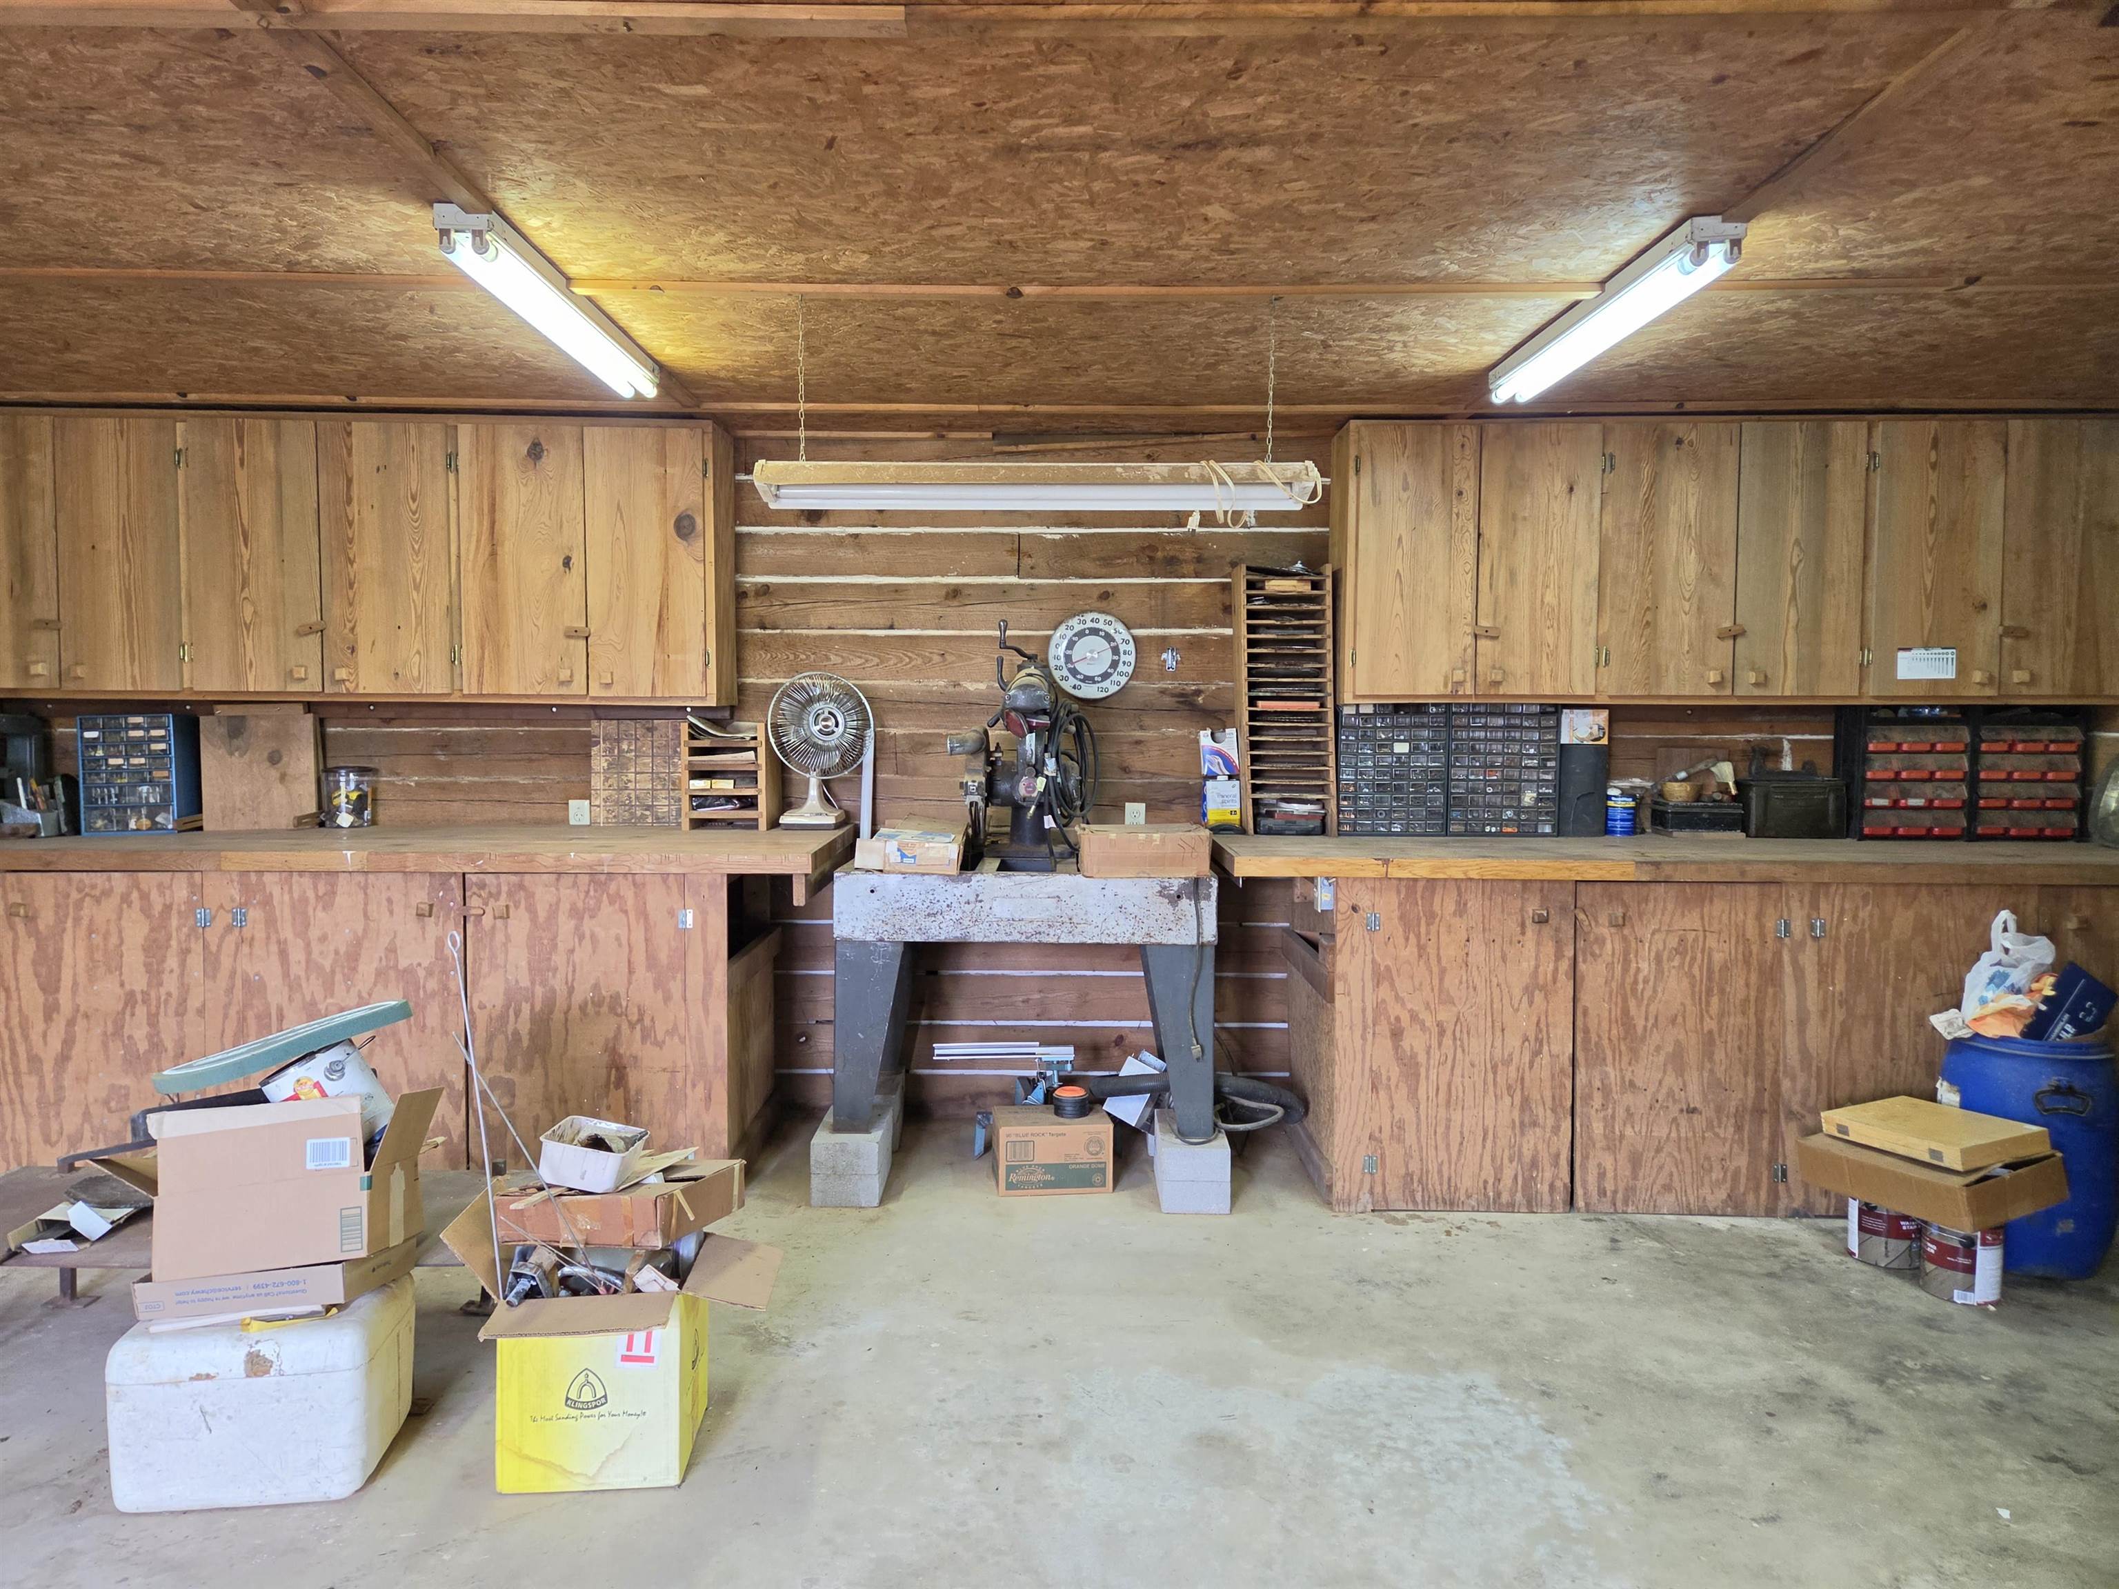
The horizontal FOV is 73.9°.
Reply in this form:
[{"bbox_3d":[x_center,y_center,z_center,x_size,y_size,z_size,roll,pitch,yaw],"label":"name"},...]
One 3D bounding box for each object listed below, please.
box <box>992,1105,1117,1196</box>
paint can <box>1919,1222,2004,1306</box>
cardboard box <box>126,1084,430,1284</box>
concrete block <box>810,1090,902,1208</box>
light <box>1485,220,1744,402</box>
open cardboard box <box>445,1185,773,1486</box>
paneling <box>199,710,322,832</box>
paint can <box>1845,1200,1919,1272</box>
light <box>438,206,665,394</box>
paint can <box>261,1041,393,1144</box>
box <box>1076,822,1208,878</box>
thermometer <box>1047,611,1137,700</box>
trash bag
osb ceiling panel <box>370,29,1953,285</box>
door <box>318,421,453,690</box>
[{"bbox_3d":[-0.020,1.065,4.228,0.330,0.200,0.225,0,3,-7],"label":"box"},{"bbox_3d":[2.190,1.108,3.420,0.169,0.194,0.169,0,3,0],"label":"paint can"},{"bbox_3d":[-1.509,0.744,2.730,0.510,0.294,0.316,-5,-8,-7],"label":"cardboard box"},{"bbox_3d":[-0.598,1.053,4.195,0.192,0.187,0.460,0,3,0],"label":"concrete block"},{"bbox_3d":[1.254,-1.085,3.298,0.109,0.095,1.238,0,3,0],"label":"light"},{"bbox_3d":[-0.809,0.996,2.631,0.550,0.475,0.420,0,3,-4],"label":"open cardboard box"},{"bbox_3d":[-2.646,-0.076,4.650,0.376,0.386,0.040,0,3,0],"label":"paneling"},{"bbox_3d":[2.138,1.105,3.636,0.167,0.193,0.167,0,3,0],"label":"paint can"},{"bbox_3d":[-1.170,-1.129,3.348,0.112,0.095,1.220,0,3,-1],"label":"light"},{"bbox_3d":[-1.391,0.598,2.703,0.169,0.193,0.169,-31,5,-14],"label":"paint can"},{"bbox_3d":[0.257,0.171,4.247,0.380,0.130,0.340,0,3,0],"label":"box"},{"bbox_3d":[0.114,-0.483,4.890,0.308,0.308,0.030,0,3,-1],"label":"thermometer"},{"bbox_3d":[2.468,0.447,3.666,0.210,0.290,0.200,2,3,34],"label":"trash bag"},{"bbox_3d":[0.085,-1.145,2.651,2.450,0.014,1.210,0,3,-1],"label":"osb ceiling panel"},{"bbox_3d":[-2.187,-0.768,4.568,0.425,0.885,0.030,0,3,-1],"label":"door"}]

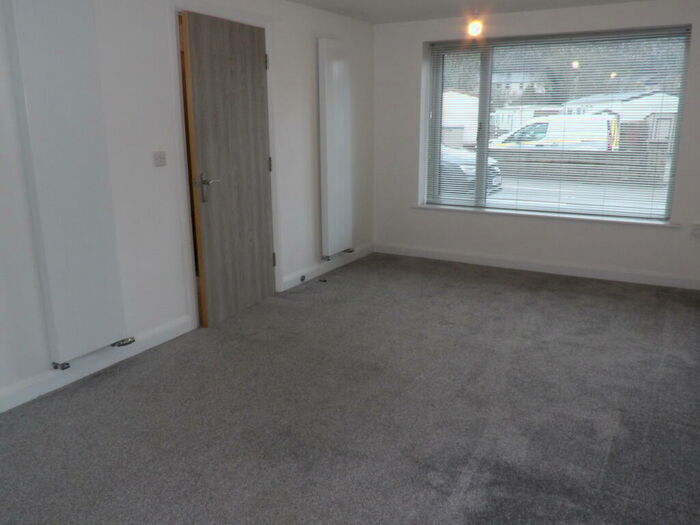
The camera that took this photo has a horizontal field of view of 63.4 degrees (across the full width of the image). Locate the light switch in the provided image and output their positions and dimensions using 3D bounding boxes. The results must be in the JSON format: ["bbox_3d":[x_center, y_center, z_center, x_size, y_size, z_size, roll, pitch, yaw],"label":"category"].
[{"bbox_3d":[-1.142,-0.624,3.408,0.012,0.087,0.087,8,16,28],"label":"light switch"}]

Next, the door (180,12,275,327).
[{"bbox_3d":[-0.803,-0.617,3.968,0.042,1.987,0.829,6,15,24],"label":"door"}]

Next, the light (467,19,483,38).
[{"bbox_3d":[0.755,-1.416,3.427,0.080,0.105,0.080,8,16,28],"label":"light"}]

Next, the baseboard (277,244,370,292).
[{"bbox_3d":[-0.171,0.013,5.327,0.022,0.120,1.676,8,16,28],"label":"baseboard"}]

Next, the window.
[{"bbox_3d":[1.705,-1.210,5.066,2.162,1.534,0.120,8,16,28],"label":"window"}]

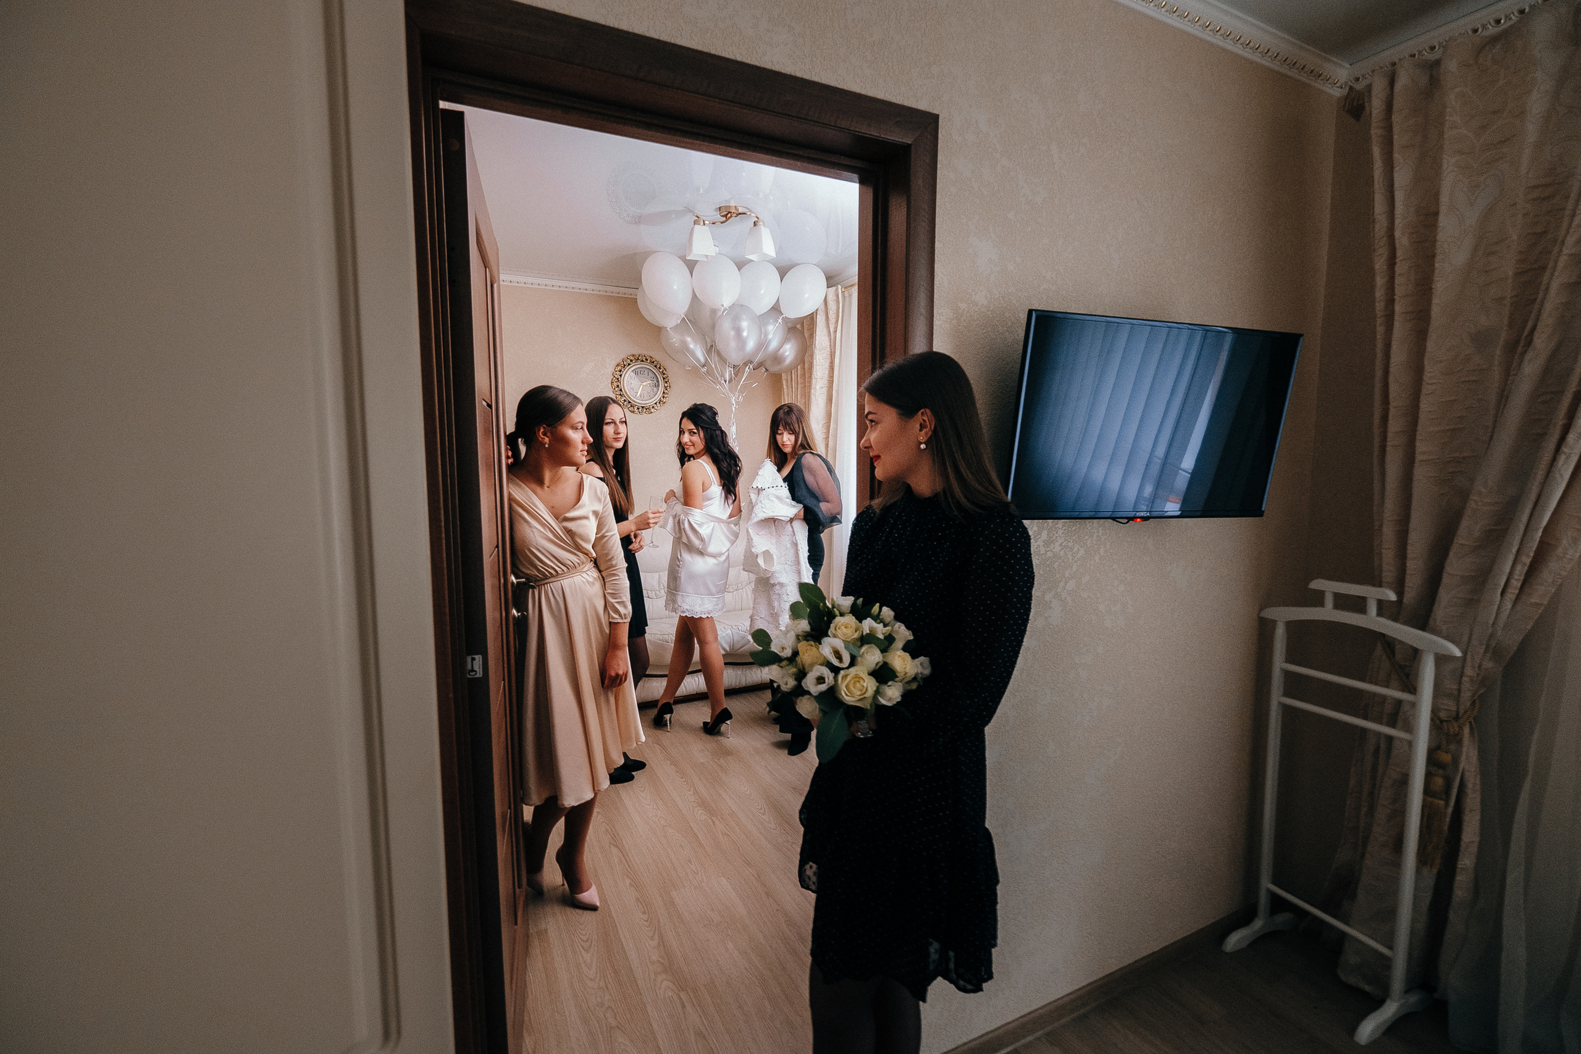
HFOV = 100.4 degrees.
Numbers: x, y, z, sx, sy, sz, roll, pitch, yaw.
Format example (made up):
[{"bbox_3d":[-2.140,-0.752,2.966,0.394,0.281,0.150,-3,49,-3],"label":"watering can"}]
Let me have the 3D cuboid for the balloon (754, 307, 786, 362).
[{"bbox_3d":[-0.135,-1.075,3.700,0.255,0.300,0.255,11,6,-26],"label":"balloon"}]

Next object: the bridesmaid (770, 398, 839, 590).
[{"bbox_3d":[0.076,0.252,3.291,0.400,1.720,0.440,-5,8,-41],"label":"bridesmaid"}]

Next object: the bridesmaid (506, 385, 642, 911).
[{"bbox_3d":[-0.749,0.402,2.074,0.480,1.660,0.400,-5,8,-42],"label":"bridesmaid"}]

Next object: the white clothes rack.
[{"bbox_3d":[1.482,0.704,1.771,0.345,1.095,0.440,-3,6,-26],"label":"white clothes rack"}]

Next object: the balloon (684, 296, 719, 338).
[{"bbox_3d":[-0.502,-1.230,3.850,0.260,0.310,0.260,-14,-6,0],"label":"balloon"}]

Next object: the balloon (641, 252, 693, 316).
[{"bbox_3d":[-0.660,-1.299,3.520,0.275,0.330,0.275,-13,6,-24],"label":"balloon"}]

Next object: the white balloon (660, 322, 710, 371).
[{"bbox_3d":[-0.592,-1.002,3.650,0.260,0.310,0.260,-37,0,0],"label":"white balloon"}]

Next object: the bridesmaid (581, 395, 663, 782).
[{"bbox_3d":[-0.796,0.281,2.991,0.450,1.719,0.420,4,7,30],"label":"bridesmaid"}]

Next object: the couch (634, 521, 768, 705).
[{"bbox_3d":[-0.867,0.527,4.242,1.950,0.970,0.860,-3,7,-25],"label":"couch"}]

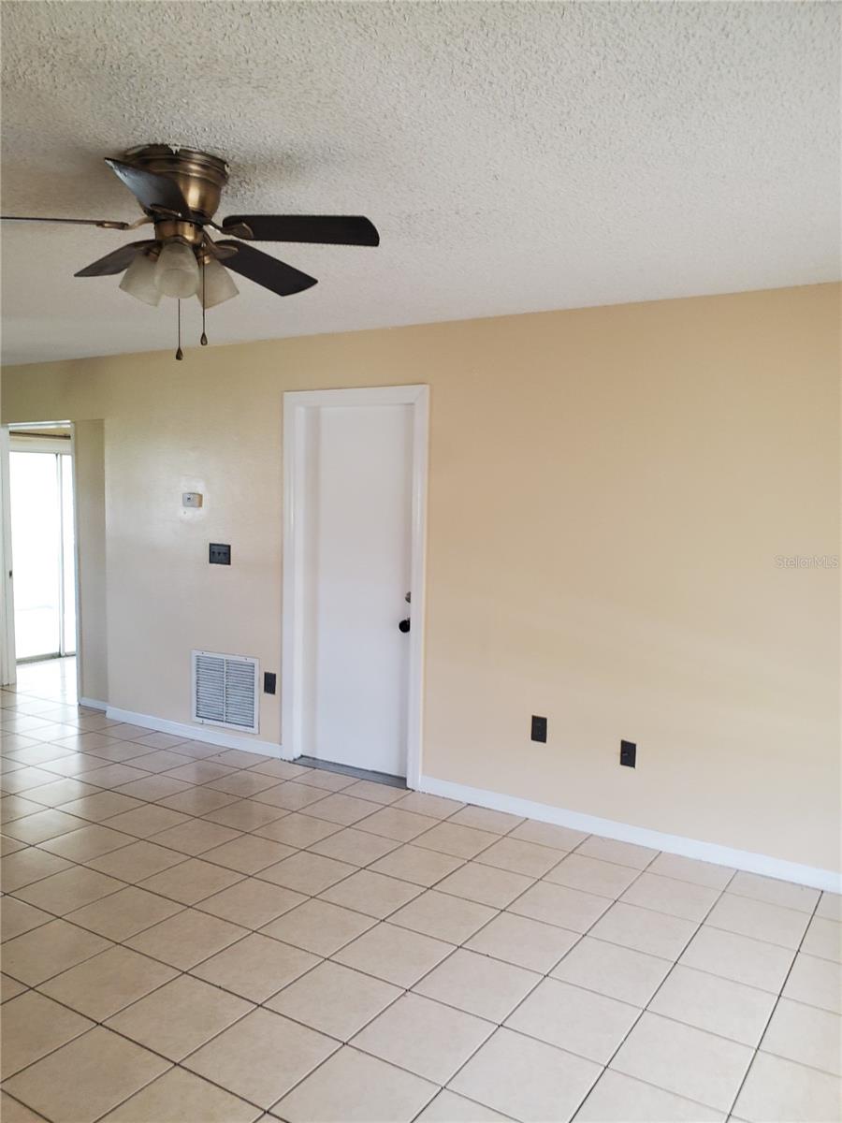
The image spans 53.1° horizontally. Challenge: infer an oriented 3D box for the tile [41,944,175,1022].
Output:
[{"bbox_3d":[-1.004,1.355,2.719,0.320,0.010,0.320,4,5,31],"label":"tile"}]

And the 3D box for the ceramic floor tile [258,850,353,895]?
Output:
[{"bbox_3d":[-0.473,1.300,3.517,0.320,0.010,0.320,4,5,31],"label":"ceramic floor tile"}]

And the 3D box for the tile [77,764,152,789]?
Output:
[{"bbox_3d":[-1.686,1.185,4.632,0.322,0.010,0.322,4,4,32],"label":"tile"}]

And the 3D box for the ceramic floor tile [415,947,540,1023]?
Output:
[{"bbox_3d":[0.184,1.352,2.690,0.322,0.010,0.322,4,4,32],"label":"ceramic floor tile"}]

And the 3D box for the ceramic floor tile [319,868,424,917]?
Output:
[{"bbox_3d":[-0.189,1.291,3.272,0.319,0.010,0.319,3,4,32],"label":"ceramic floor tile"}]

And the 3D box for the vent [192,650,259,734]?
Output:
[{"bbox_3d":[-1.211,0.802,5.180,0.562,0.455,0.020,4,4,32],"label":"vent"}]

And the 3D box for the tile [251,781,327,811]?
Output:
[{"bbox_3d":[-0.670,1.233,4.412,0.321,0.010,0.321,3,4,33],"label":"tile"}]

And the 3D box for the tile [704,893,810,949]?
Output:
[{"bbox_3d":[1.284,1.366,3.207,0.323,0.010,0.323,4,6,33],"label":"tile"}]

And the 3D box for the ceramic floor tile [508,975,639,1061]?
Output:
[{"bbox_3d":[0.453,1.352,2.491,0.319,0.010,0.319,3,4,32],"label":"ceramic floor tile"}]

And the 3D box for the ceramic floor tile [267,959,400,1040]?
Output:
[{"bbox_3d":[-0.271,1.384,2.659,0.323,0.010,0.323,4,6,33],"label":"ceramic floor tile"}]

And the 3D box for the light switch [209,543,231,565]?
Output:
[{"bbox_3d":[-1.231,-0.043,5.152,0.174,0.124,0.015,4,4,32],"label":"light switch"}]

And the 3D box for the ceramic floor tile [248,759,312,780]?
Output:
[{"bbox_3d":[-0.799,1.196,4.829,0.323,0.010,0.264,4,6,33],"label":"ceramic floor tile"}]

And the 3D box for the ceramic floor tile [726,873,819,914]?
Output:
[{"bbox_3d":[1.417,1.331,3.399,0.322,0.010,0.266,4,4,32],"label":"ceramic floor tile"}]

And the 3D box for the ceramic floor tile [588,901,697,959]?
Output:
[{"bbox_3d":[0.813,1.347,3.073,0.321,0.010,0.321,3,4,33],"label":"ceramic floor tile"}]

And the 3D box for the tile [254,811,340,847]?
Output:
[{"bbox_3d":[-0.563,1.245,3.892,0.319,0.010,0.319,3,4,32],"label":"tile"}]

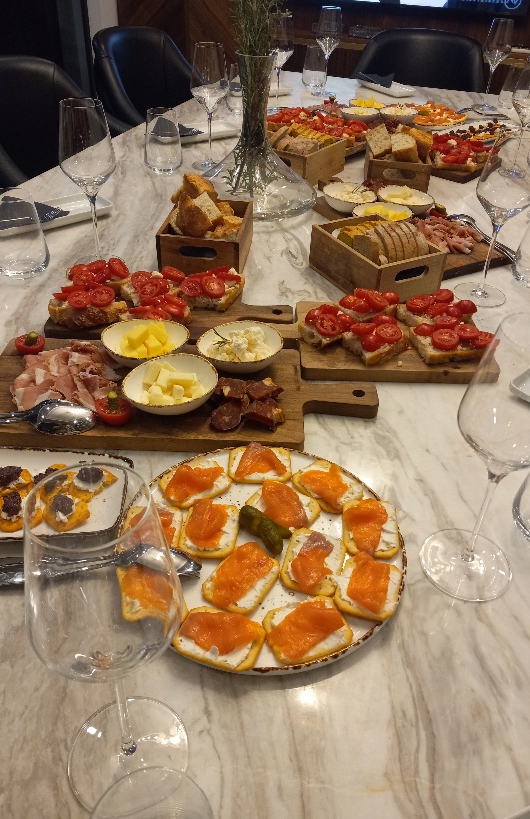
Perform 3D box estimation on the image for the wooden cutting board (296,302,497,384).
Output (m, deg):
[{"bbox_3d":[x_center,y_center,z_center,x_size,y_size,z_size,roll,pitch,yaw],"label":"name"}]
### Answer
[{"bbox_3d":[0.159,-0.093,0.857,0.263,0.015,0.167,2,38,-2],"label":"wooden cutting board"}]

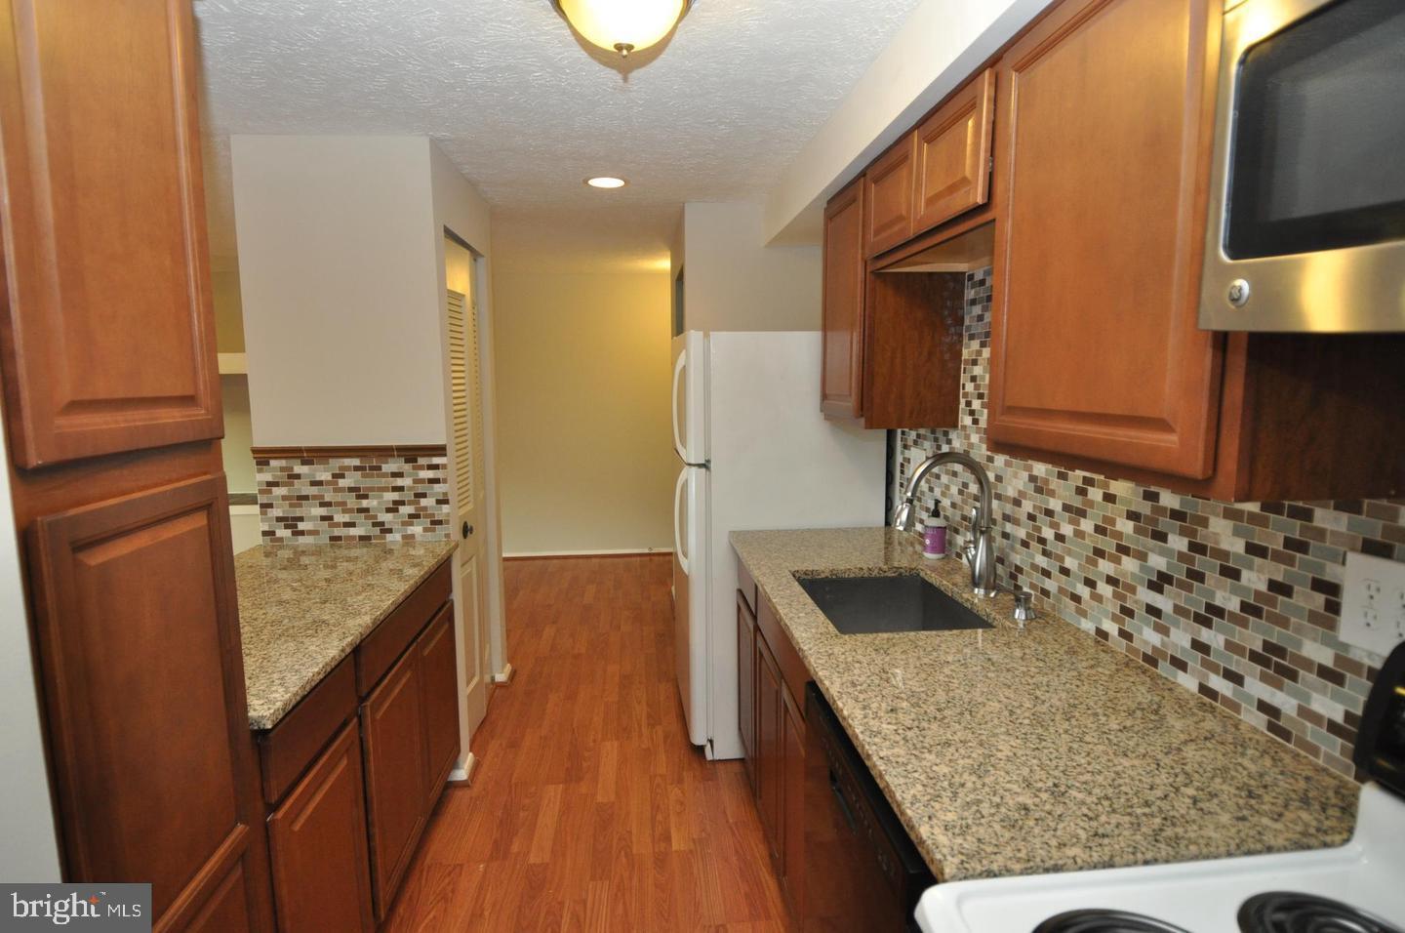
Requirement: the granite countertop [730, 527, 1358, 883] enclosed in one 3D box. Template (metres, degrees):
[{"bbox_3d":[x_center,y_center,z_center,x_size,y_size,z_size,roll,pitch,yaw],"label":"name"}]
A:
[{"bbox_3d":[0.515,0.366,1.736,0.656,0.034,1.835,-1,7,-6],"label":"granite countertop"}]

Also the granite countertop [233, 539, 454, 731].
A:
[{"bbox_3d":[-1.154,0.372,1.815,0.698,0.033,1.350,-1,7,-6],"label":"granite countertop"}]

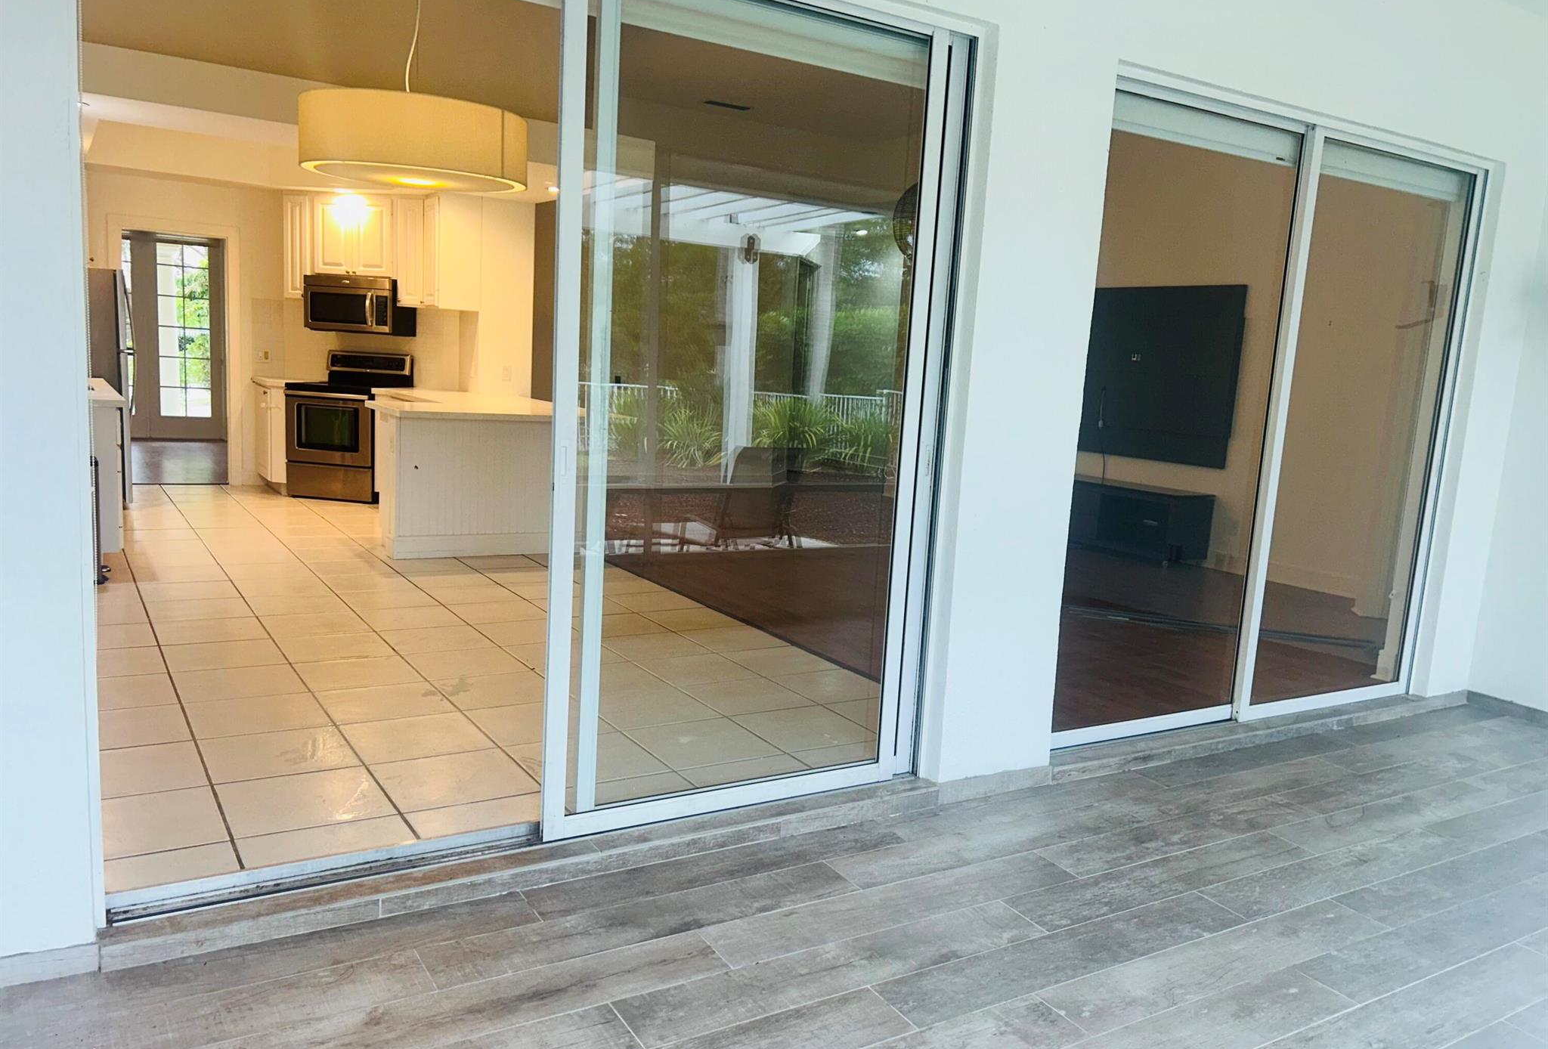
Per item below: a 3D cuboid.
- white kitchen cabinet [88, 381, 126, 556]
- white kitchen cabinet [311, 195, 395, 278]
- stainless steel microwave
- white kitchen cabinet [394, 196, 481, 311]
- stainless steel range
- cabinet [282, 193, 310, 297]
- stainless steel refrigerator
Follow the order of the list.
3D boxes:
[{"bbox_3d":[-4.510,-0.411,7.339,0.650,0.910,1.950,-2,10,-32],"label":"white kitchen cabinet"},{"bbox_3d":[-3.381,-2.359,9.603,0.760,0.630,0.335,5,8,11],"label":"white kitchen cabinet"},{"bbox_3d":[-3.420,-1.813,9.645,0.760,0.435,0.400,5,8,11],"label":"stainless steel microwave"},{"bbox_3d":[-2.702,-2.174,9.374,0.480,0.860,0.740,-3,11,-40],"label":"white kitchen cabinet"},{"bbox_3d":[-3.506,-0.820,9.644,0.760,1.190,0.680,5,8,11],"label":"stainless steel range"},{"bbox_3d":[-3.885,-2.298,9.711,0.250,0.845,0.340,5,8,11],"label":"cabinet"},{"bbox_3d":[-5.167,-1.028,8.538,0.790,1.720,0.800,-2,10,-32],"label":"stainless steel refrigerator"}]

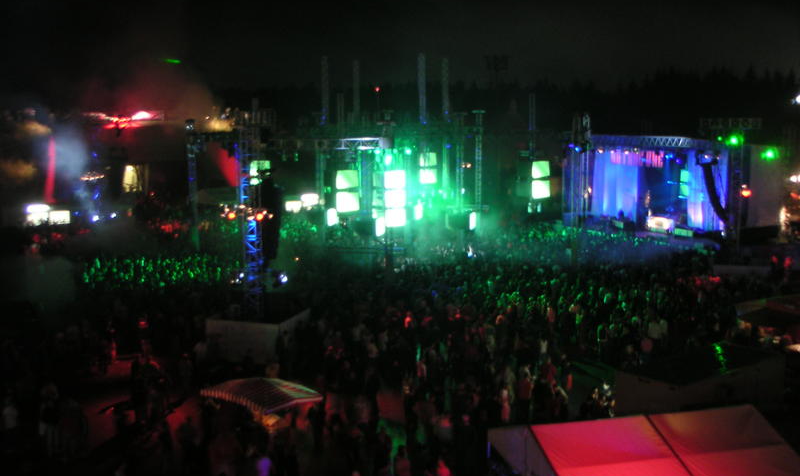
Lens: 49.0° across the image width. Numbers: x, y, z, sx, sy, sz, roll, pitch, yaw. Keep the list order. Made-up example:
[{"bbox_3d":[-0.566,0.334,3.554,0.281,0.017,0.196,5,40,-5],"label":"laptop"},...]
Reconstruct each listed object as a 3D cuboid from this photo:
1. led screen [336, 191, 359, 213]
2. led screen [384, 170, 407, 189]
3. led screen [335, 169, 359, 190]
[{"bbox_3d":[-3.297,-2.296,56.000,1.500,1.220,0.200,-3,7,-20],"label":"led screen"},{"bbox_3d":[-0.325,-3.777,57.000,1.500,1.170,0.200,-4,7,-22],"label":"led screen"},{"bbox_3d":[-3.329,-3.711,56.000,1.500,1.200,0.200,-3,7,-20],"label":"led screen"}]

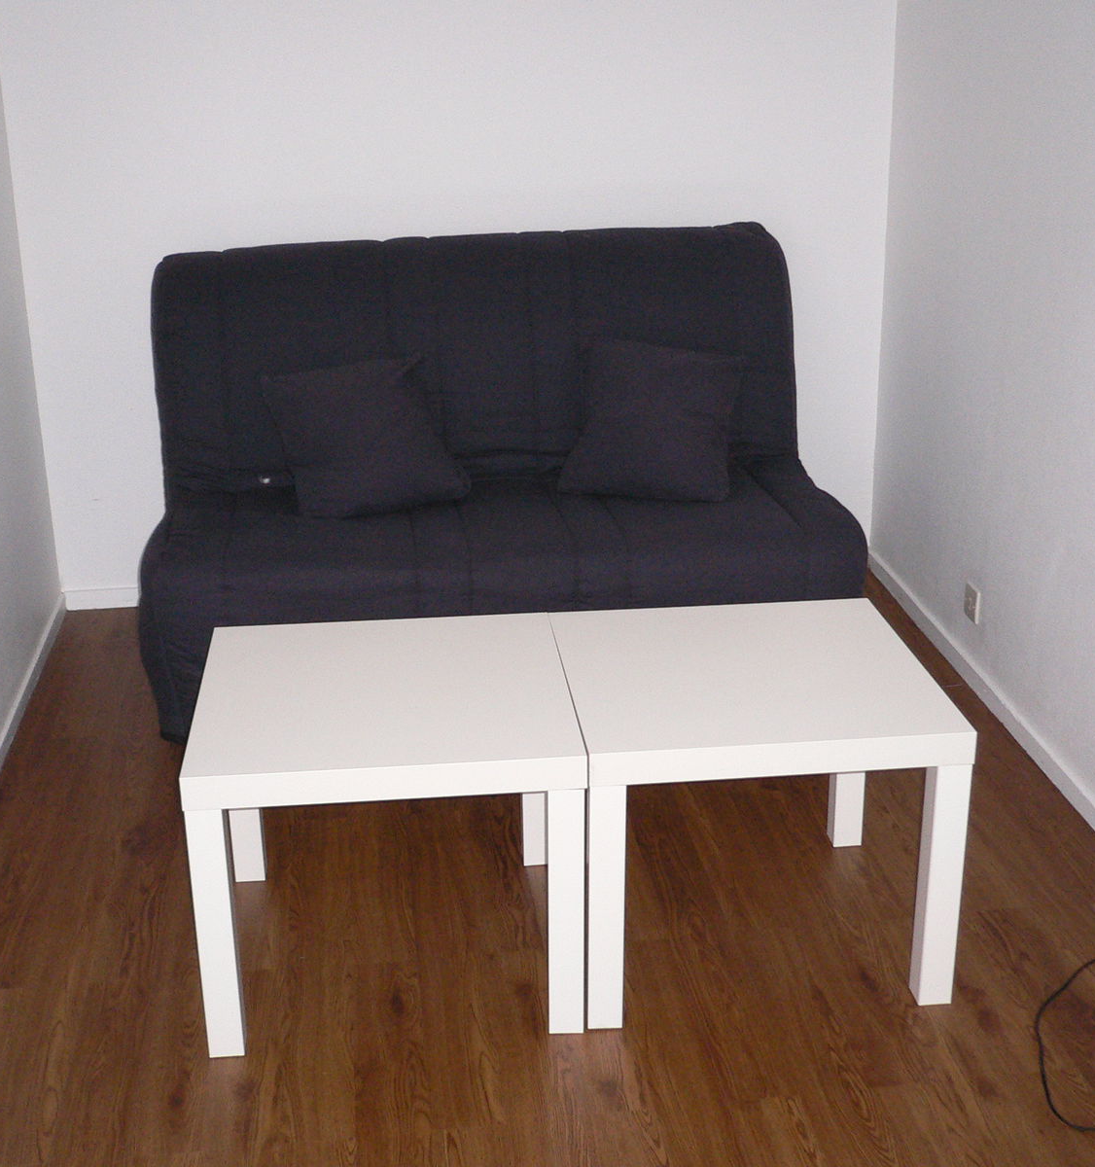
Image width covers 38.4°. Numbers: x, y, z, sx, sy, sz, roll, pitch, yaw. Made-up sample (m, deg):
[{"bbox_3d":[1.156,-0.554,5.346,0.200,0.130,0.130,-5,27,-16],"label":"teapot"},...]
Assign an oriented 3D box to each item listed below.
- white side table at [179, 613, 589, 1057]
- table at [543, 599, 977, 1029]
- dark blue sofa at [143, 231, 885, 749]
[{"bbox_3d":[-0.244,0.366,2.452,0.550,0.450,0.545,-3,20,-5],"label":"white side table"},{"bbox_3d":[0.306,0.341,2.505,0.550,0.450,0.545,-2,20,-5],"label":"table"},{"bbox_3d":[-0.113,-0.241,3.476,1.430,0.880,0.960,-4,20,-8],"label":"dark blue sofa"}]

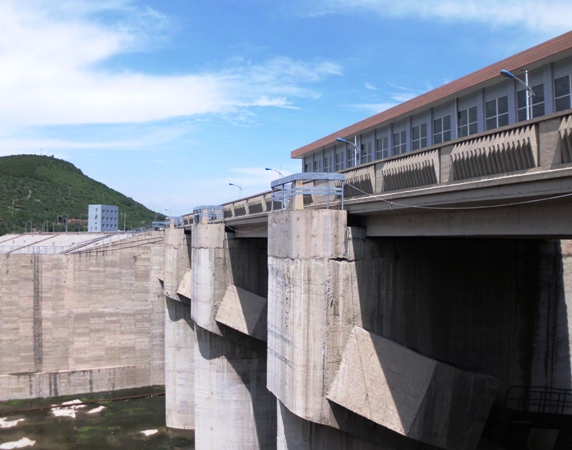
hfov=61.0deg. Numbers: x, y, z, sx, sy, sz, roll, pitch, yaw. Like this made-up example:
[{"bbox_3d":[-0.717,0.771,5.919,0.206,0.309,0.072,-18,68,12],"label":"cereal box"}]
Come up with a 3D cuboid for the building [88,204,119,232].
[{"bbox_3d":[-87.644,-2.920,233.198,7.306,12.851,12.401,0,-2,18],"label":"building"}]

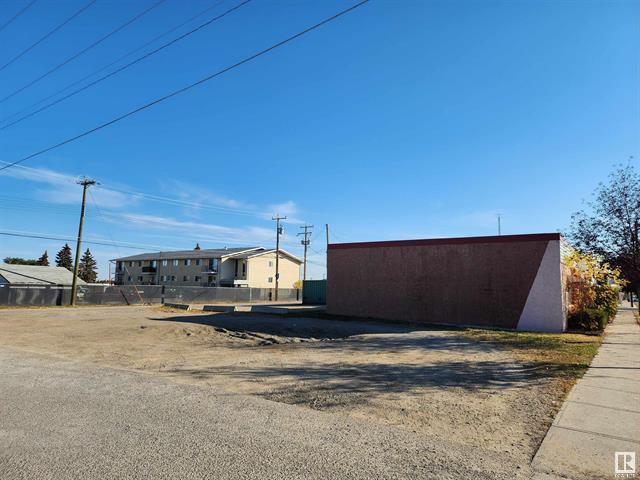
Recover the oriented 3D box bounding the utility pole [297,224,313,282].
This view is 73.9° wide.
[{"bbox_3d":[-1.927,2.789,58.020,2.100,9.900,0.600,-4,-8,38],"label":"utility pole"}]

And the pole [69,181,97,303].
[{"bbox_3d":[-18.446,0.027,32.646,2.000,9.860,0.500,-4,-8,38],"label":"pole"}]

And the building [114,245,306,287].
[{"bbox_3d":[-21.689,5.784,80.528,32.000,8.050,16.500,-3,-7,33],"label":"building"}]

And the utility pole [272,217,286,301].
[{"bbox_3d":[-4.801,1.983,48.046,1.900,9.730,0.500,-4,-8,38],"label":"utility pole"}]

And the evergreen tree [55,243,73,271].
[{"bbox_3d":[-48.295,5.094,79.831,3.600,8.540,3.600,1,-6,0],"label":"evergreen tree"}]

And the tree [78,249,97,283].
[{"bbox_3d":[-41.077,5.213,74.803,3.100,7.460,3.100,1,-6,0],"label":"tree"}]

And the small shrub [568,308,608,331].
[{"bbox_3d":[10.721,3.174,16.978,1.350,0.880,1.200,-4,-8,38],"label":"small shrub"}]

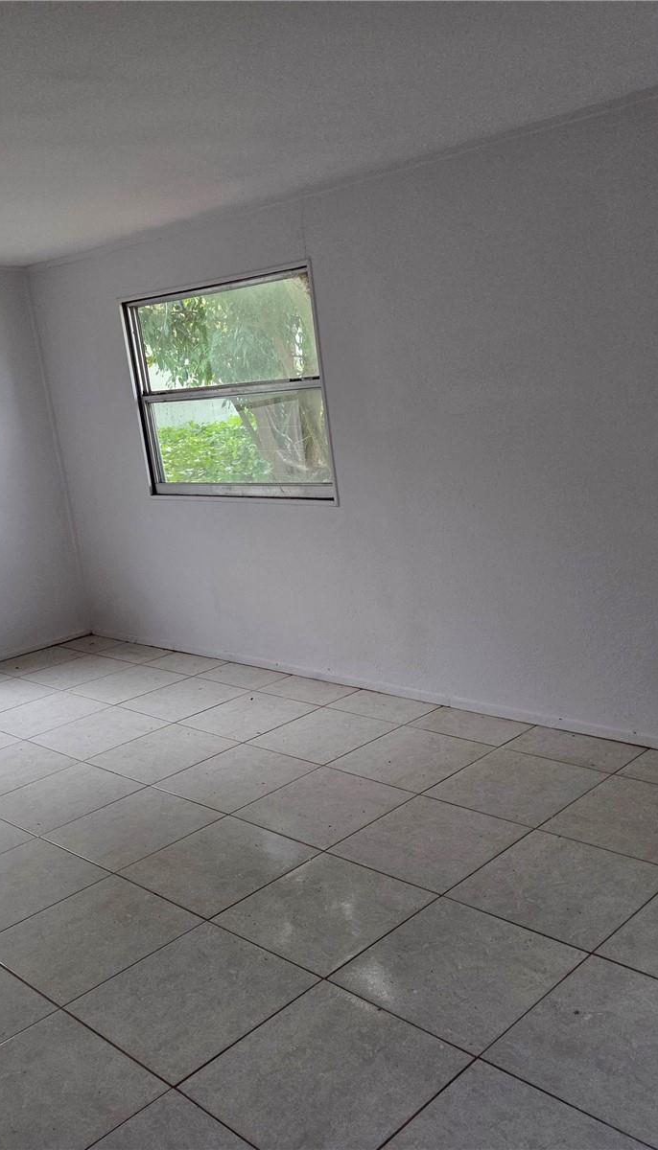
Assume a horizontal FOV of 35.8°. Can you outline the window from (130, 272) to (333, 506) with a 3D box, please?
[{"bbox_3d":[-0.482,-0.851,4.784,1.345,0.977,0.100,6,18,45],"label":"window"}]

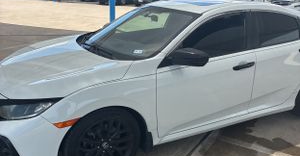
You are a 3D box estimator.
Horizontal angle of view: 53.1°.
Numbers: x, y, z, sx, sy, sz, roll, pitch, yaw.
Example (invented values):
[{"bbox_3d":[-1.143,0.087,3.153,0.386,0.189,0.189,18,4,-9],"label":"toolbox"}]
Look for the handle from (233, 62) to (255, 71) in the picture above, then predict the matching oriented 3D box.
[{"bbox_3d":[0.914,-0.109,2.928,0.250,0.042,0.050,-8,21,-27],"label":"handle"}]

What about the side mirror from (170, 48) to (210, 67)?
[{"bbox_3d":[0.337,-0.173,2.527,0.190,0.150,0.230,-8,21,-27],"label":"side mirror"}]

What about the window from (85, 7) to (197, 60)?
[{"bbox_3d":[-0.160,-0.525,3.251,0.920,0.130,1.420,-34,31,-15],"label":"window"}]

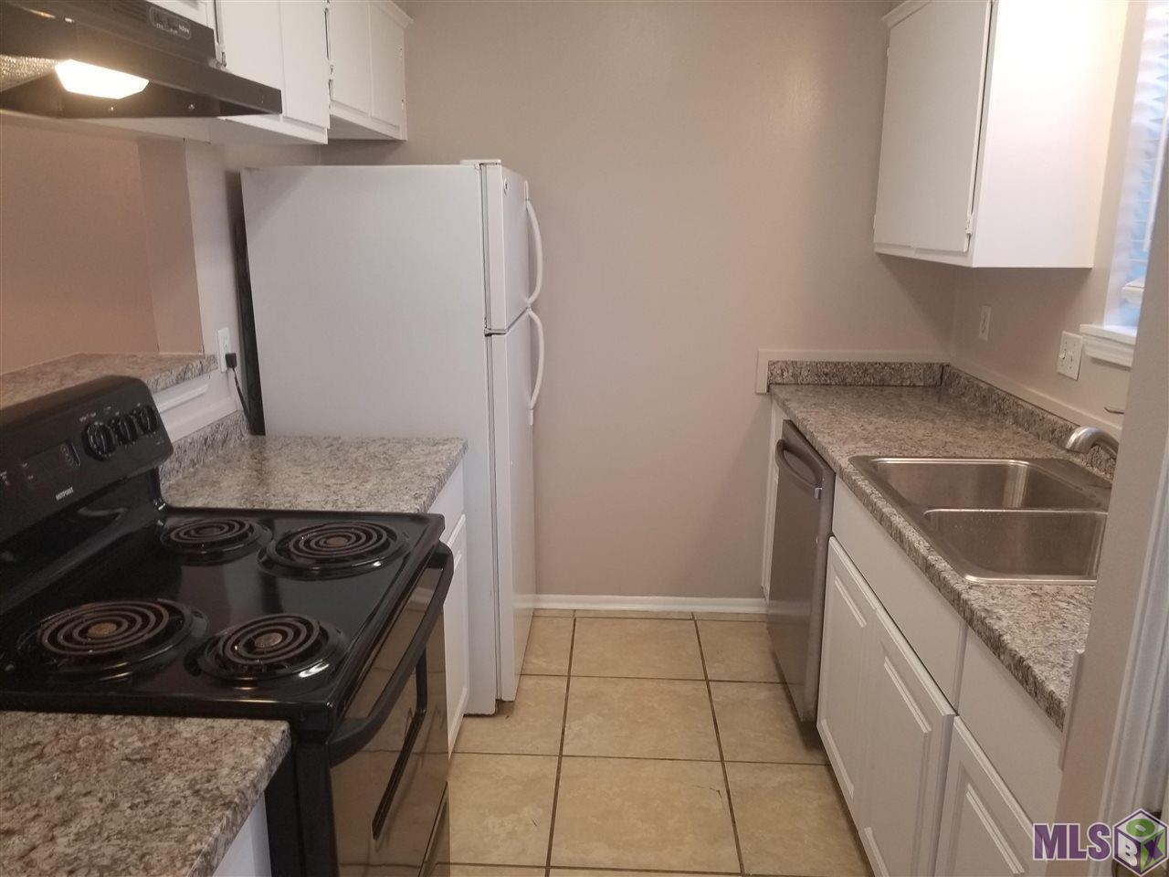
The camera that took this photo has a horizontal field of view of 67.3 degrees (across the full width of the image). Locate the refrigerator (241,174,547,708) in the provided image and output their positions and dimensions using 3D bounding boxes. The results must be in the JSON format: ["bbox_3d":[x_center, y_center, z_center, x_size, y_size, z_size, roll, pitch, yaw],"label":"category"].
[{"bbox_3d":[-0.532,-0.028,2.905,0.750,1.649,0.750,1,14,2],"label":"refrigerator"}]

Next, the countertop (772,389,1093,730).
[{"bbox_3d":[0.956,0.085,2.151,0.645,0.039,2.215,1,14,2],"label":"countertop"}]

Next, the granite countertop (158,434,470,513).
[{"bbox_3d":[-0.655,0.092,2.116,0.659,0.039,0.640,1,14,2],"label":"granite countertop"}]

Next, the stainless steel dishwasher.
[{"bbox_3d":[0.927,0.411,2.716,0.615,0.845,0.605,1,14,2],"label":"stainless steel dishwasher"}]

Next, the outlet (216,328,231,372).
[{"bbox_3d":[-0.965,-0.235,2.374,0.012,0.116,0.070,1,14,2],"label":"outlet"}]

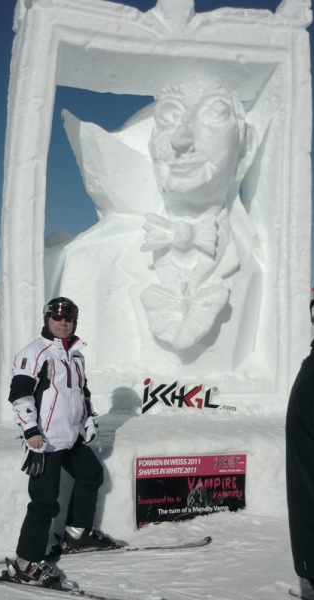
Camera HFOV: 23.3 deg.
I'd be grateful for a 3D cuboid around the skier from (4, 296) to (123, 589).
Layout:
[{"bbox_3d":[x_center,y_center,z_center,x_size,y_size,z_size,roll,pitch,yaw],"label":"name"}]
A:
[{"bbox_3d":[-0.600,0.880,5.000,0.660,1.820,0.520,1,-2,-43],"label":"skier"}]

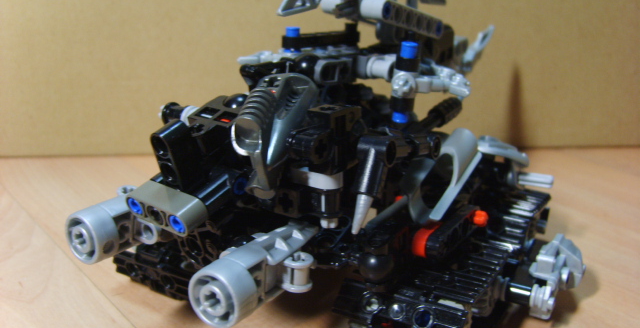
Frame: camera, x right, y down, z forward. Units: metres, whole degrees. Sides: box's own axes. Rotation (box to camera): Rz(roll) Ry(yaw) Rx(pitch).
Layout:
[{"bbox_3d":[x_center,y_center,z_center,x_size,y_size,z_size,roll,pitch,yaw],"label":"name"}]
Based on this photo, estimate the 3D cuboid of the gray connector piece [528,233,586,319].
[{"bbox_3d":[0.078,0.038,0.212,0.017,0.022,0.022,10,21,30],"label":"gray connector piece"}]

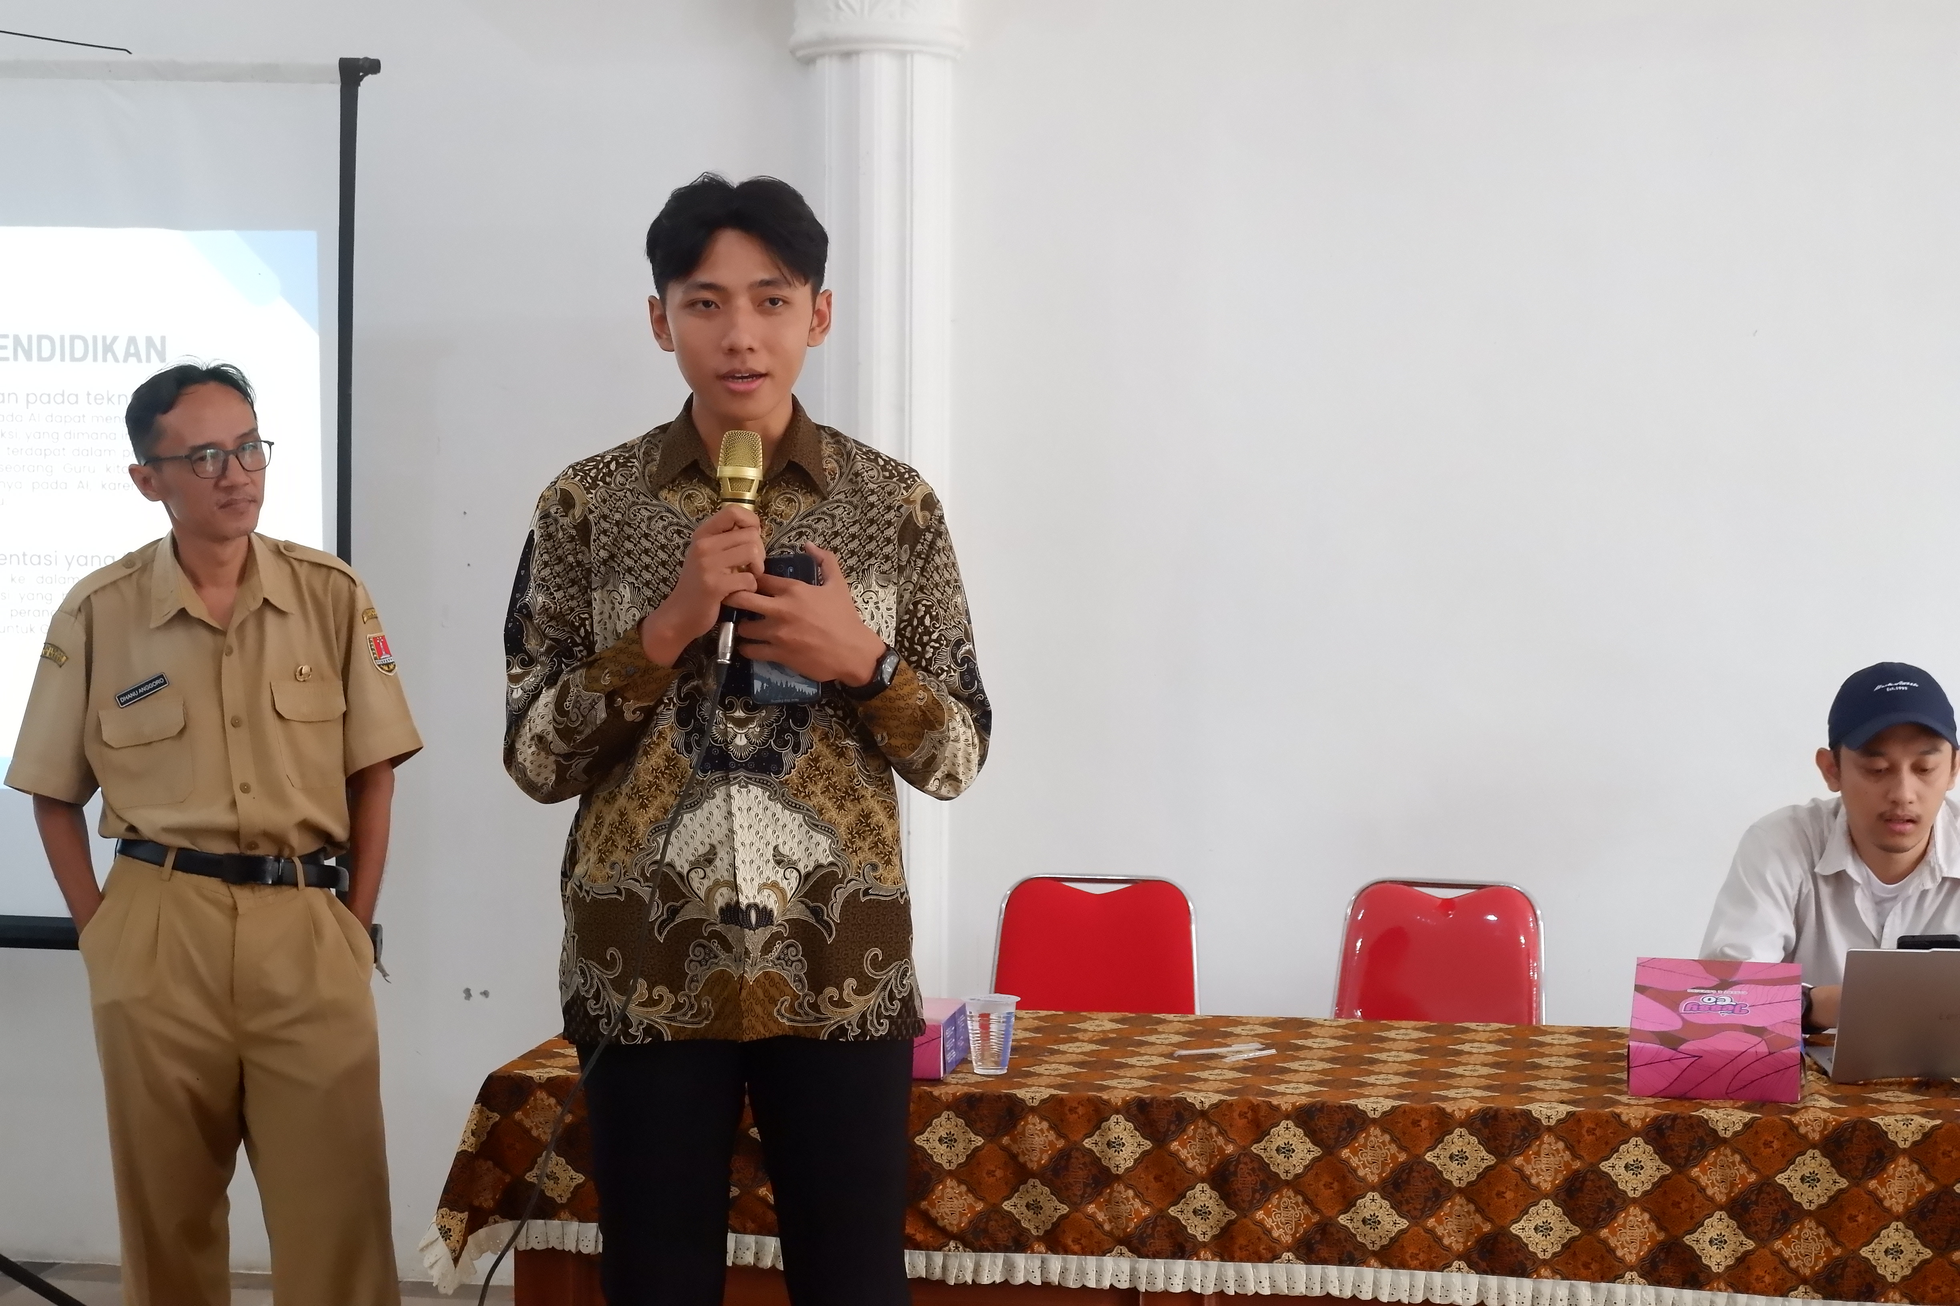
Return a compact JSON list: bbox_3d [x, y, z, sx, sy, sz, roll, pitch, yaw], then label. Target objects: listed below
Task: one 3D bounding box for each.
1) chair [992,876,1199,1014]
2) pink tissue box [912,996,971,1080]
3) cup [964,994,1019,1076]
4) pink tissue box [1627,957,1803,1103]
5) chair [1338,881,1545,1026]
[{"bbox_3d":[0.160,0.807,5.458,0.440,0.820,0.480,1,4,12],"label":"chair"},{"bbox_3d":[-0.129,0.505,4.304,0.206,0.070,0.182,1,4,12],"label":"pink tissue box"},{"bbox_3d":[0.015,0.496,4.232,0.073,0.095,0.073,0,4,0],"label":"cup"},{"bbox_3d":[0.926,0.472,4.119,0.206,0.146,0.185,1,4,12],"label":"pink tissue box"},{"bbox_3d":[0.749,0.809,5.362,0.440,0.820,0.480,1,4,12],"label":"chair"}]

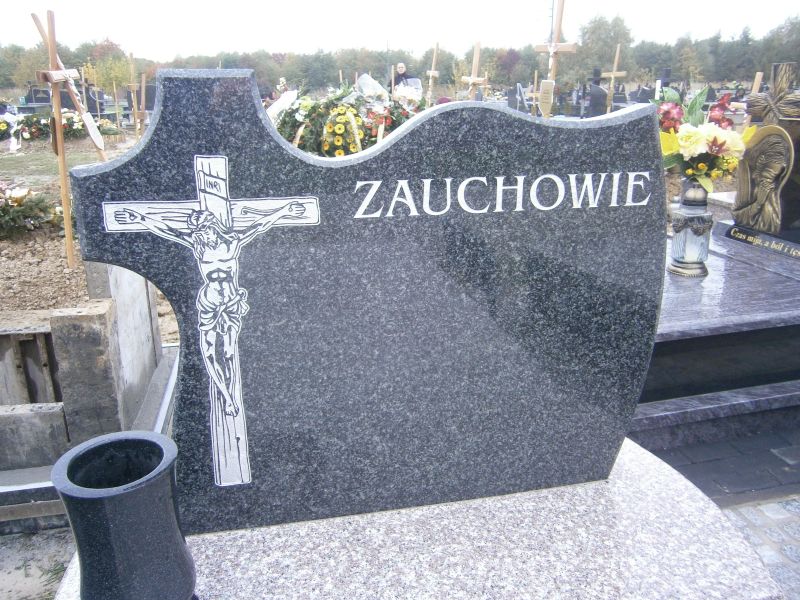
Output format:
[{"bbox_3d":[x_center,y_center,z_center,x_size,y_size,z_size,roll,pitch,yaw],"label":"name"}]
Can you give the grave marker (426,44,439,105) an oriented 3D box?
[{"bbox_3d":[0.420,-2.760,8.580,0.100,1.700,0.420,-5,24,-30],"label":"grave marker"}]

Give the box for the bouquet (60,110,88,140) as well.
[{"bbox_3d":[-5.560,-2.990,10.300,0.550,0.450,0.450,-6,22,-19],"label":"bouquet"}]

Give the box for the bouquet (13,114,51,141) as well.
[{"bbox_3d":[-6.255,-2.930,10.200,0.600,0.410,0.470,-6,22,-19],"label":"bouquet"}]

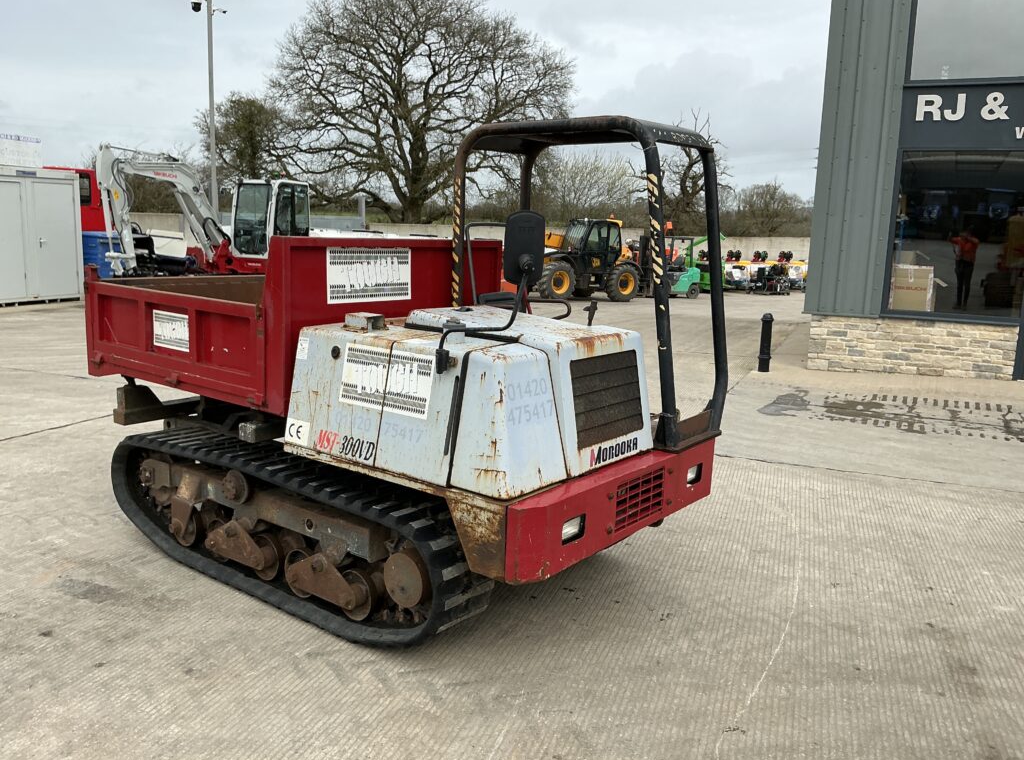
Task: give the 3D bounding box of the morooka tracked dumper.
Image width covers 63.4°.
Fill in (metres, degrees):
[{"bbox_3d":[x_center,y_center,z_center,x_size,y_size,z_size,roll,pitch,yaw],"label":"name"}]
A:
[{"bbox_3d":[-0.695,-0.186,4.222,3.129,2.150,1.665,10,13,37],"label":"morooka tracked dumper"}]

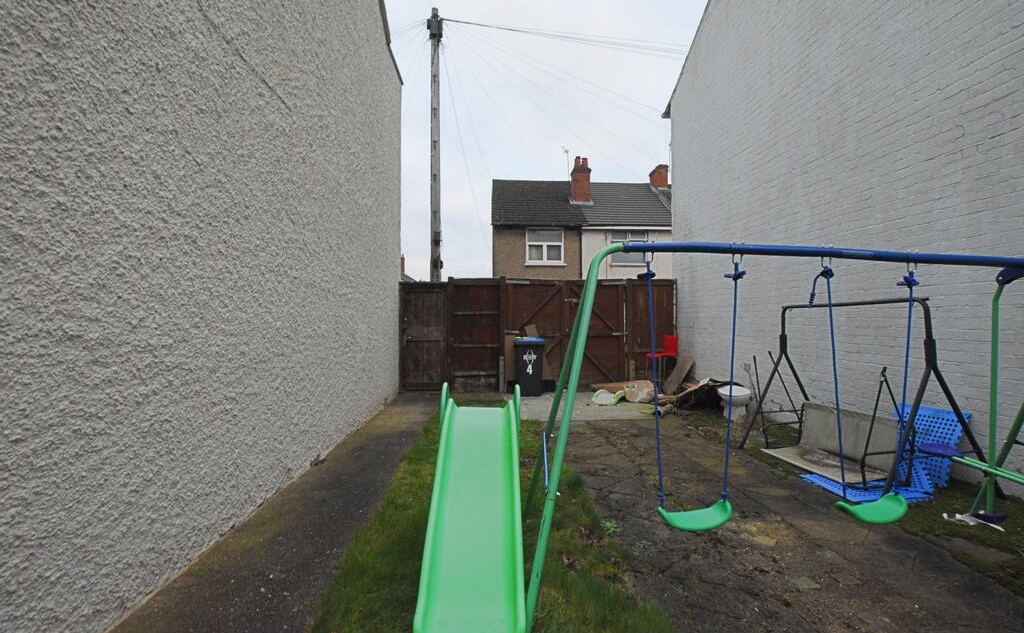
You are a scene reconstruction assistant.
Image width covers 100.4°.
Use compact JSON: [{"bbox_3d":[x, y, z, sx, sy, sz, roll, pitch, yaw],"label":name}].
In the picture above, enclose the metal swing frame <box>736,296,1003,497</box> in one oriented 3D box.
[{"bbox_3d":[2.870,0.595,3.630,1.010,1.400,1.460,0,0,-6],"label":"metal swing frame"}]

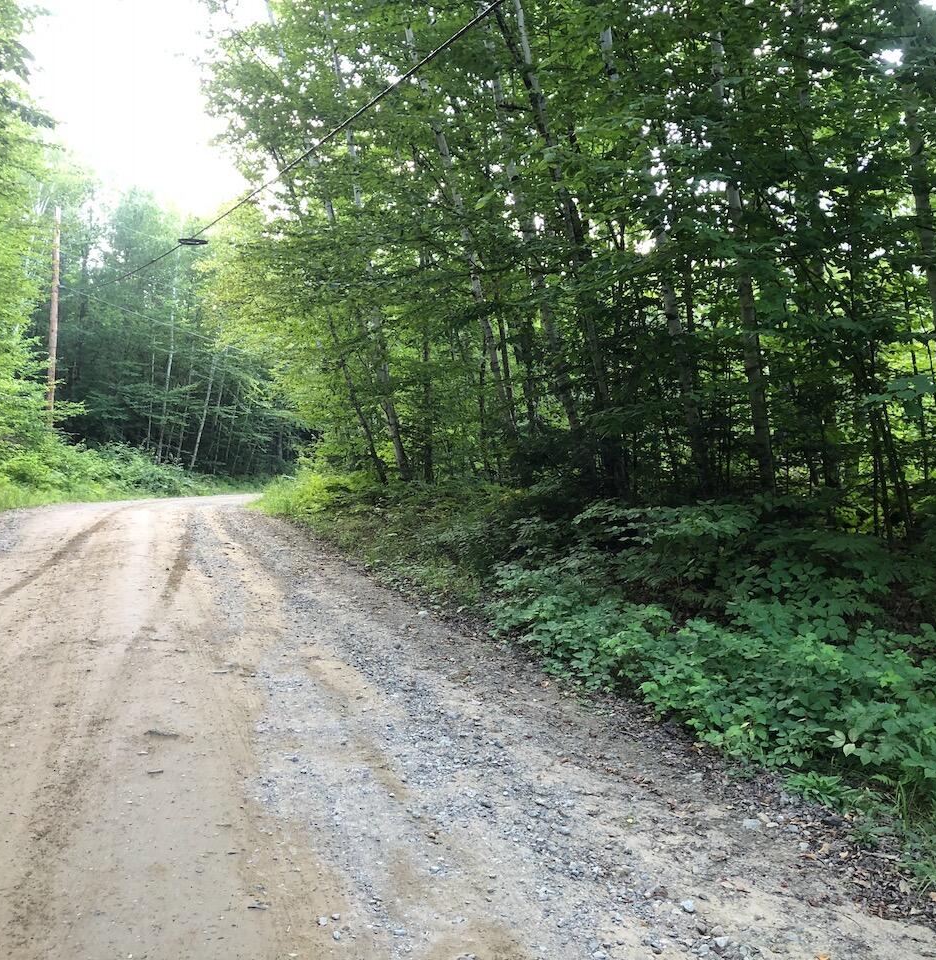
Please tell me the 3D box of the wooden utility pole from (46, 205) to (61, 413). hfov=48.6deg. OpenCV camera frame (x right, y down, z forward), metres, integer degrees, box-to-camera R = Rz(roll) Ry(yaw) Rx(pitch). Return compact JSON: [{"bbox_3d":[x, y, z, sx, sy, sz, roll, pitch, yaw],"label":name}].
[{"bbox_3d":[-12.613,-4.122,31.500,0.250,8.600,0.250,2,-2,-22],"label":"wooden utility pole"}]

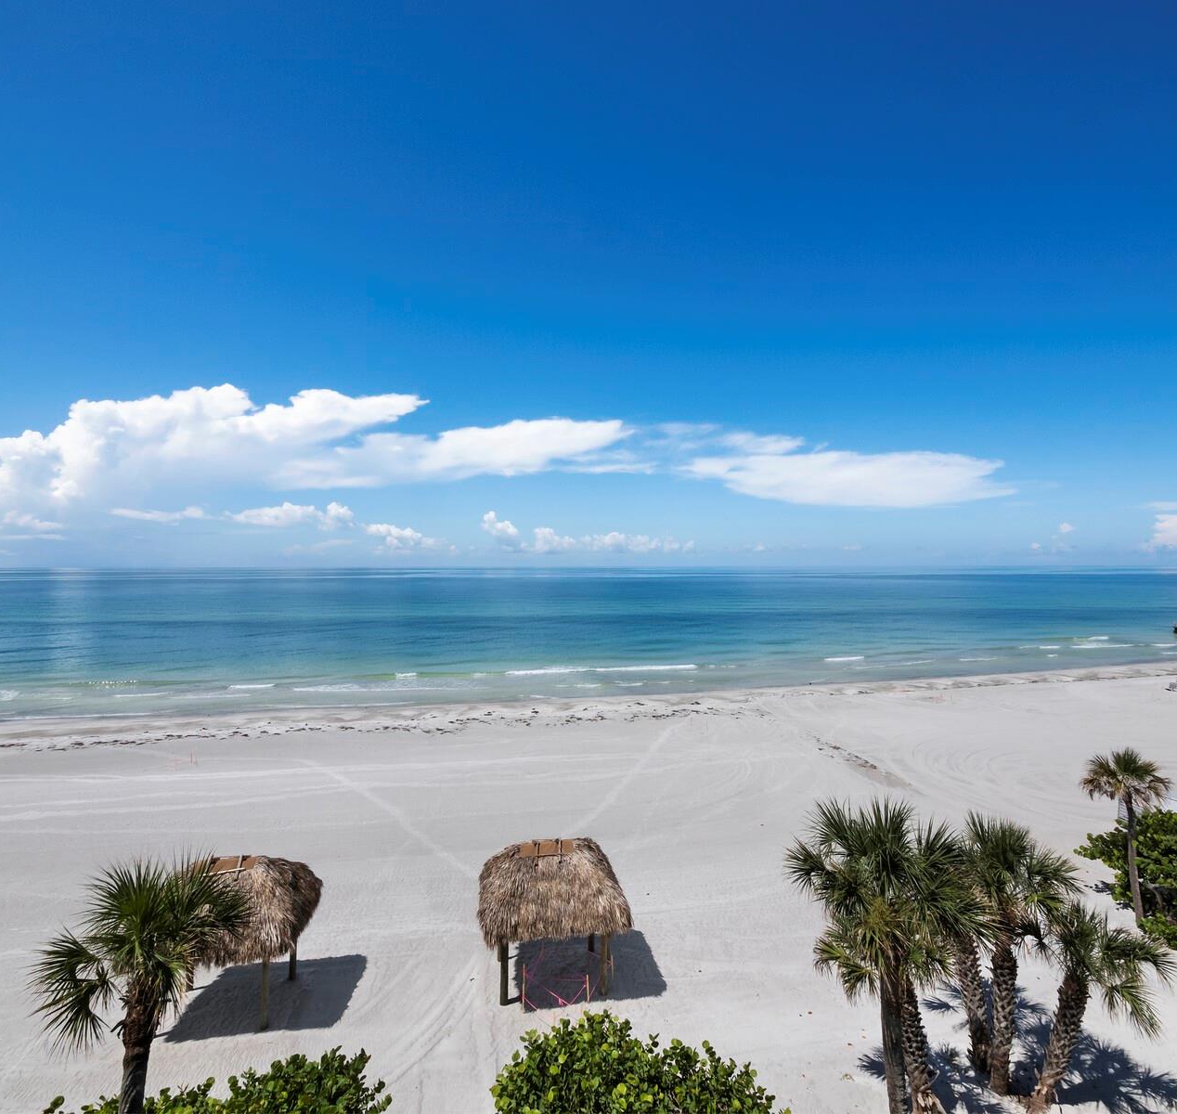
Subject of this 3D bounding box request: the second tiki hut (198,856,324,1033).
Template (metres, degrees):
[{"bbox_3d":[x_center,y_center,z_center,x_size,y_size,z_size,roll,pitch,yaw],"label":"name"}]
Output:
[{"bbox_3d":[-9.570,9.978,15.881,4.000,3.830,2.900,0,-1,-7],"label":"second tiki hut"}]

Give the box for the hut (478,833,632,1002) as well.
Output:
[{"bbox_3d":[-1.084,10.000,17.057,4.000,3.830,2.900,0,-1,-8],"label":"hut"}]

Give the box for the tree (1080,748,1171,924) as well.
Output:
[{"bbox_3d":[17.345,9.078,19.172,2.300,5.550,2.300,0,-1,0],"label":"tree"}]

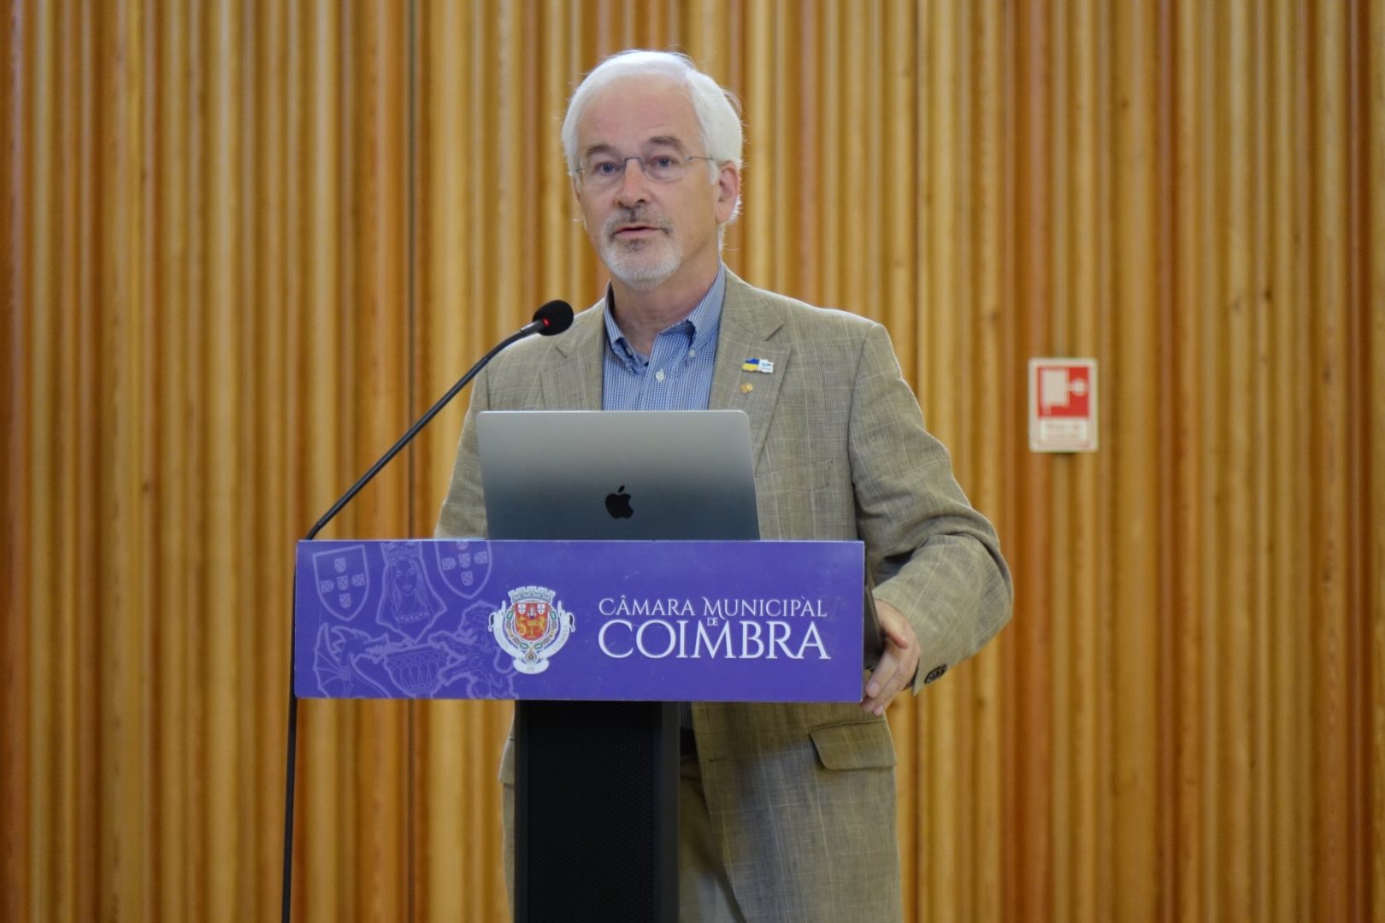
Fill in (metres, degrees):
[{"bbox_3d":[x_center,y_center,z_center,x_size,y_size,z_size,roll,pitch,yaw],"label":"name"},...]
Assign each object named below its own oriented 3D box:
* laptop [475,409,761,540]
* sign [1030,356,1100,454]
[{"bbox_3d":[-0.054,0.066,8.352,0.299,0.196,0.314,0,-8,12],"label":"laptop"},{"bbox_3d":[0.528,-0.080,10.950,0.098,0.133,0.005,0,0,10],"label":"sign"}]

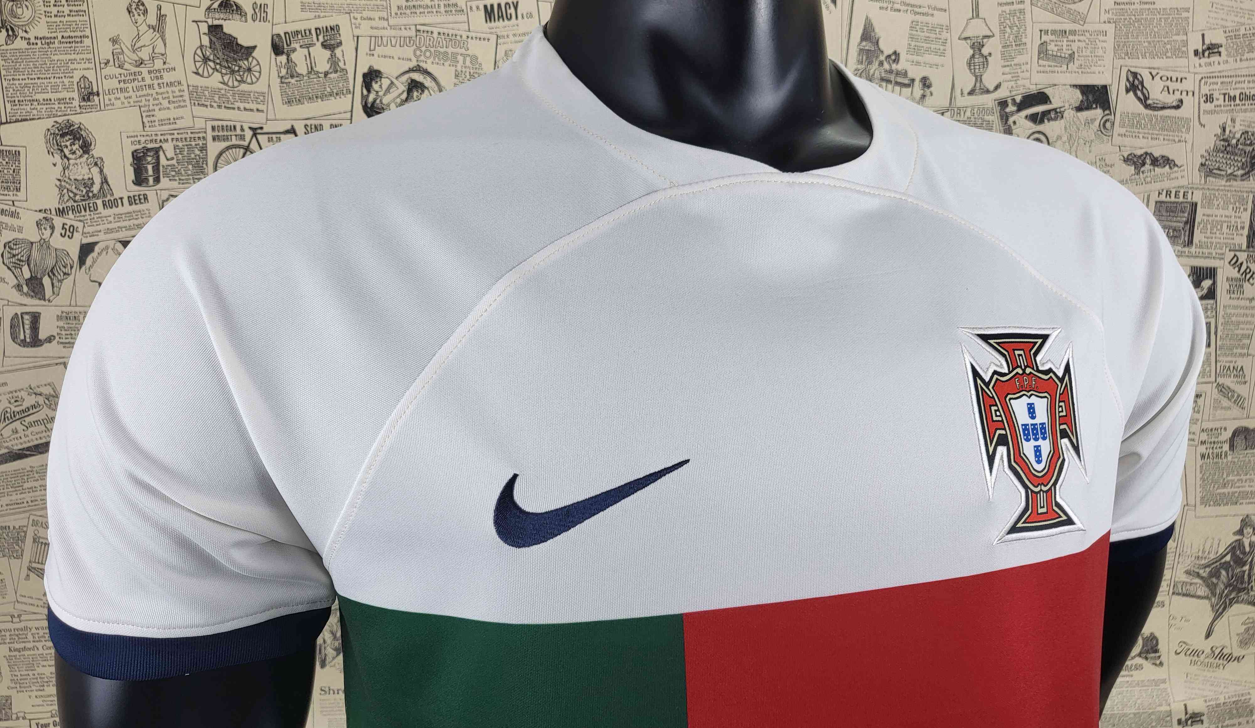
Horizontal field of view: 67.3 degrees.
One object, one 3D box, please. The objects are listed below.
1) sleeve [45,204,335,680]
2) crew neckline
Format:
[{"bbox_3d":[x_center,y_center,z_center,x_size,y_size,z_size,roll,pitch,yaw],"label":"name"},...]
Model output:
[{"bbox_3d":[-0.160,0.020,0.361,0.112,0.160,0.135,-2,4,-18],"label":"sleeve"},{"bbox_3d":[0.034,-0.110,0.411,0.183,0.090,0.150,-2,4,-18],"label":"crew neckline"}]

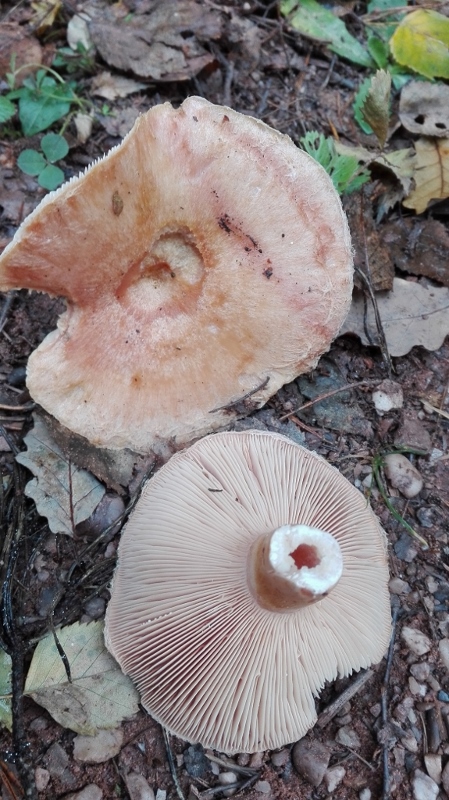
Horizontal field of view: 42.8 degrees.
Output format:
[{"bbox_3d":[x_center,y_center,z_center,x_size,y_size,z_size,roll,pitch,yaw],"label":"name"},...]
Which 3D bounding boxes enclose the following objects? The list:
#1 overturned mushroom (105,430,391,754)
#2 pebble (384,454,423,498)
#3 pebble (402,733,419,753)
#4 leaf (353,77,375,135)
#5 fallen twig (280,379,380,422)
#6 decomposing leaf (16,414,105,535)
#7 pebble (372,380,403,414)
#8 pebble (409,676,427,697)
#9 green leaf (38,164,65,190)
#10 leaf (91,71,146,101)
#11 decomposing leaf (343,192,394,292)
[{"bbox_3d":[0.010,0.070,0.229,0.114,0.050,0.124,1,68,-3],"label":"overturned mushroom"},{"bbox_3d":[0.091,0.038,0.291,0.015,0.010,0.025,-29,71,-11],"label":"pebble"},{"bbox_3d":[0.085,0.156,0.260,0.005,0.005,0.007,-35,70,-15],"label":"pebble"},{"bbox_3d":[0.106,-0.217,0.425,0.021,0.009,0.052,4,65,2],"label":"leaf"},{"bbox_3d":[0.051,-0.001,0.280,0.054,0.004,0.007,-22,69,-9],"label":"fallen twig"},{"bbox_3d":[-0.076,0.034,0.264,0.038,0.009,0.059,-10,68,-4],"label":"decomposing leaf"},{"bbox_3d":[0.080,-0.001,0.281,0.014,0.010,0.018,13,68,5],"label":"pebble"},{"bbox_3d":[0.091,0.135,0.270,0.005,0.005,0.008,-25,67,-11],"label":"pebble"},{"bbox_3d":[-0.117,-0.152,0.391,0.016,0.003,0.020,-25,68,-11],"label":"green leaf"},{"bbox_3d":[-0.067,-0.198,0.360,0.035,0.008,0.024,-3,68,-1],"label":"leaf"},{"bbox_3d":[0.076,-0.083,0.299,0.028,0.008,0.057,0,72,0],"label":"decomposing leaf"}]

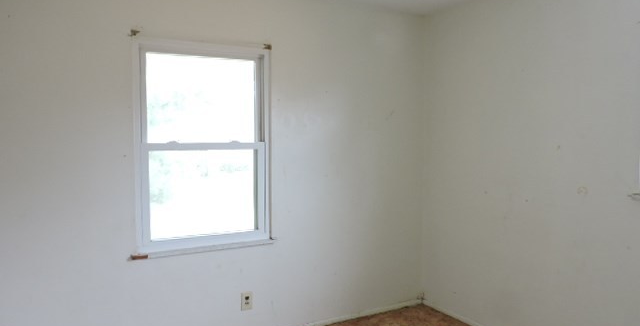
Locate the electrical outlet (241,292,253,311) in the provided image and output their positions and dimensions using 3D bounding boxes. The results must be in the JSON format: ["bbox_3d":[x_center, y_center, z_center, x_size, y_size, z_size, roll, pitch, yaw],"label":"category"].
[{"bbox_3d":[-0.492,0.936,2.995,0.077,0.121,0.011,-2,4,-29],"label":"electrical outlet"}]

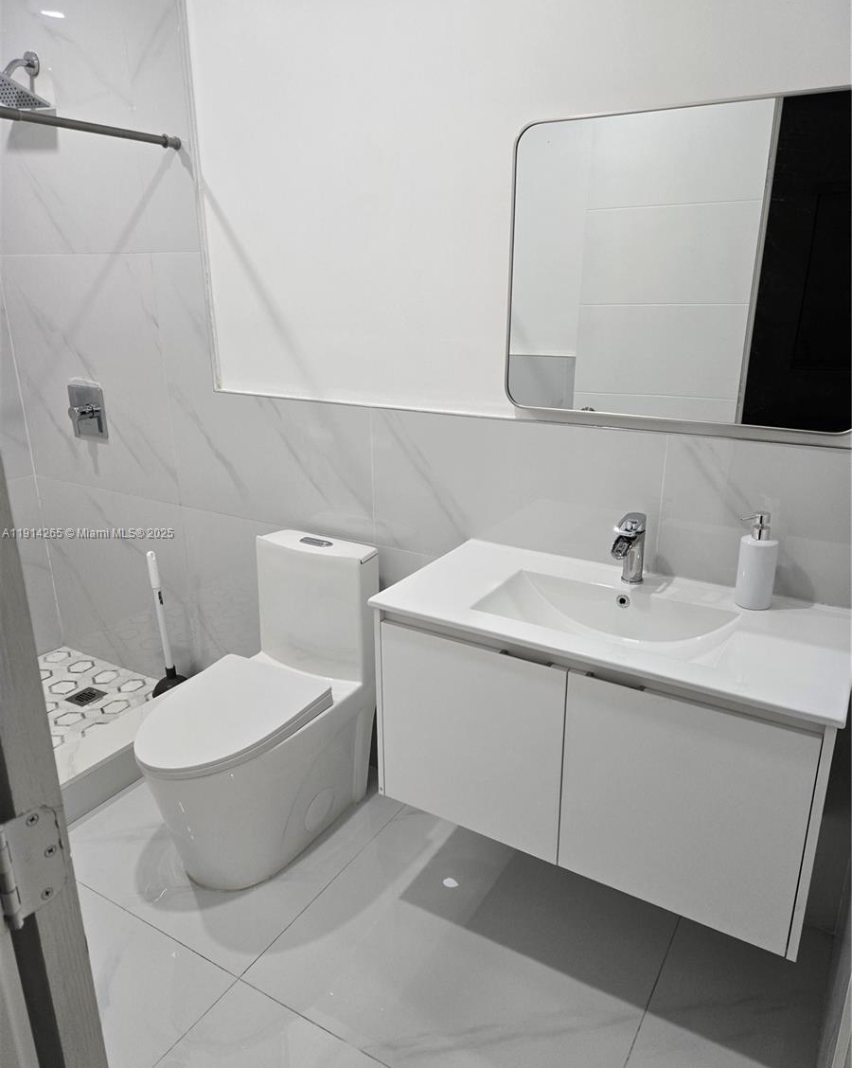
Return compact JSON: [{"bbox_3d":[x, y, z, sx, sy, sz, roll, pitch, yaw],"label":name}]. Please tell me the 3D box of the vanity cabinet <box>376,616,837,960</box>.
[{"bbox_3d":[0.395,0.400,1.681,0.894,0.478,0.472,11,21,30],"label":"vanity cabinet"}]

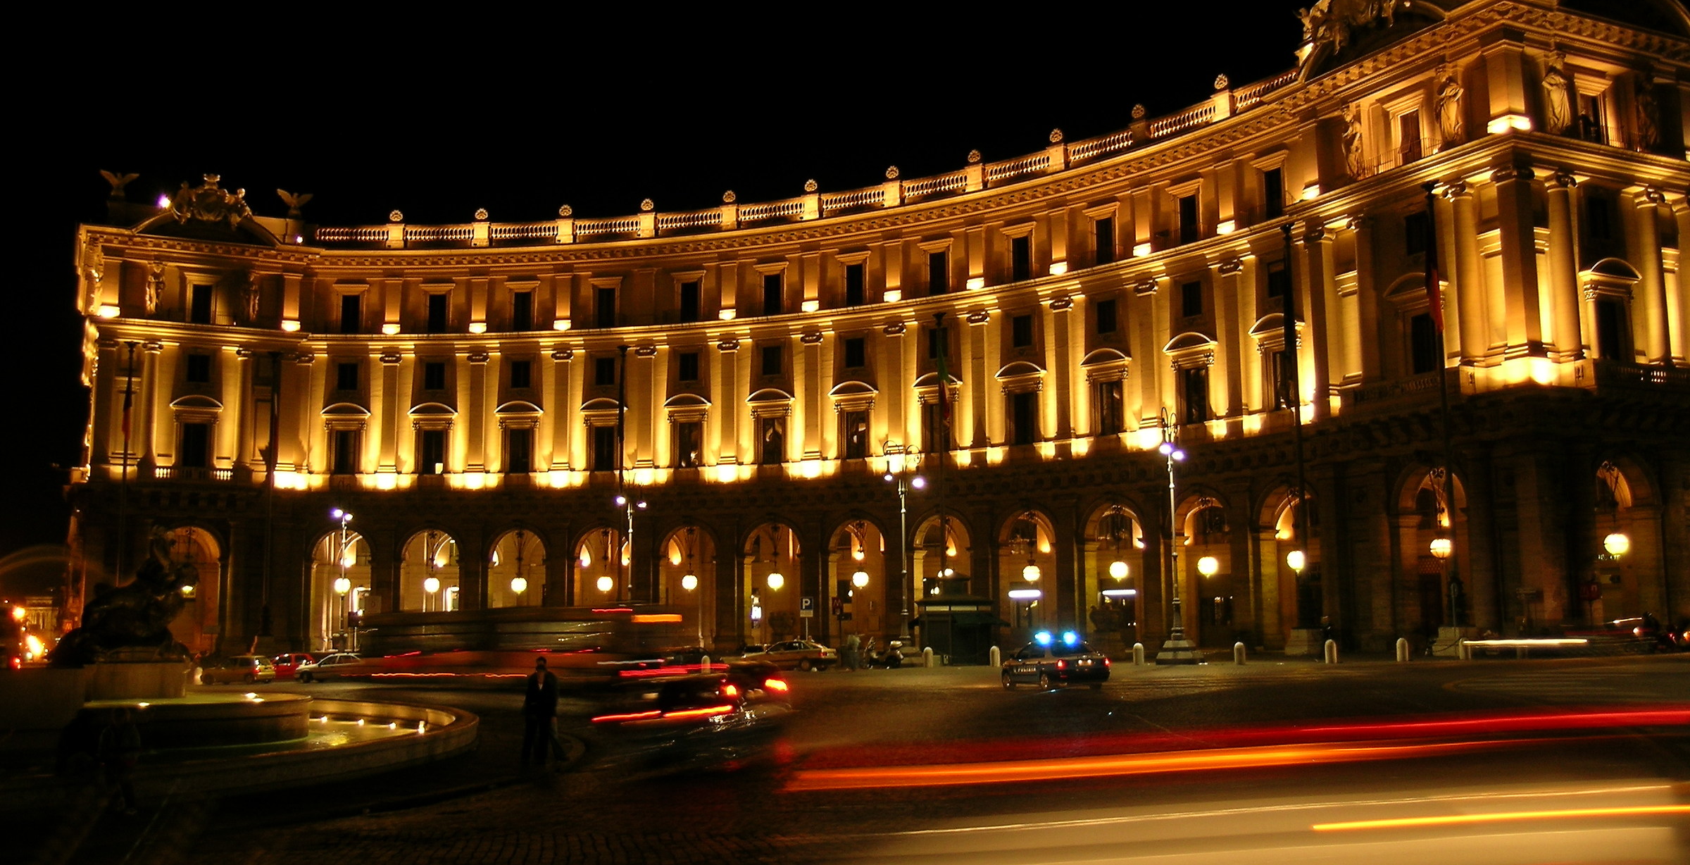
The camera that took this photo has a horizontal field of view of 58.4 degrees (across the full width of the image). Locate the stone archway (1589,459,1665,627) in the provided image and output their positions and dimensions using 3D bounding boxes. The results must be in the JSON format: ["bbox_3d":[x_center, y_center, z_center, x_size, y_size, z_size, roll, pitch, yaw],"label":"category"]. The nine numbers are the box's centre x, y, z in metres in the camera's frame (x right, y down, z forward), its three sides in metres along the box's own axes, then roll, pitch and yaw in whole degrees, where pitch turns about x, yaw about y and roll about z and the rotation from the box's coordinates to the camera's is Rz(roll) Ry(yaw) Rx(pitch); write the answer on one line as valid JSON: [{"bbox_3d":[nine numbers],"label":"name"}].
[{"bbox_3d":[33.373,5.240,65.234,4.340,8.560,1.300,2,-8,-23],"label":"stone archway"}]

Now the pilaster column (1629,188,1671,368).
[{"bbox_3d":[38.920,-7.631,73.200,1.250,8.548,1.150,3,-8,-27],"label":"pilaster column"}]

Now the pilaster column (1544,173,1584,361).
[{"bbox_3d":[30.895,-7.122,64.785,1.000,8.400,0.950,2,-8,-23],"label":"pilaster column"}]

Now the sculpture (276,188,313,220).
[{"bbox_3d":[-41.623,-17.290,114.557,2.450,2.174,1.300,4,-8,-30],"label":"sculpture"}]

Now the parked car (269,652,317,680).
[{"bbox_3d":[-28.796,12.135,78.500,3.750,1.430,1.620,-1,-7,6],"label":"parked car"}]

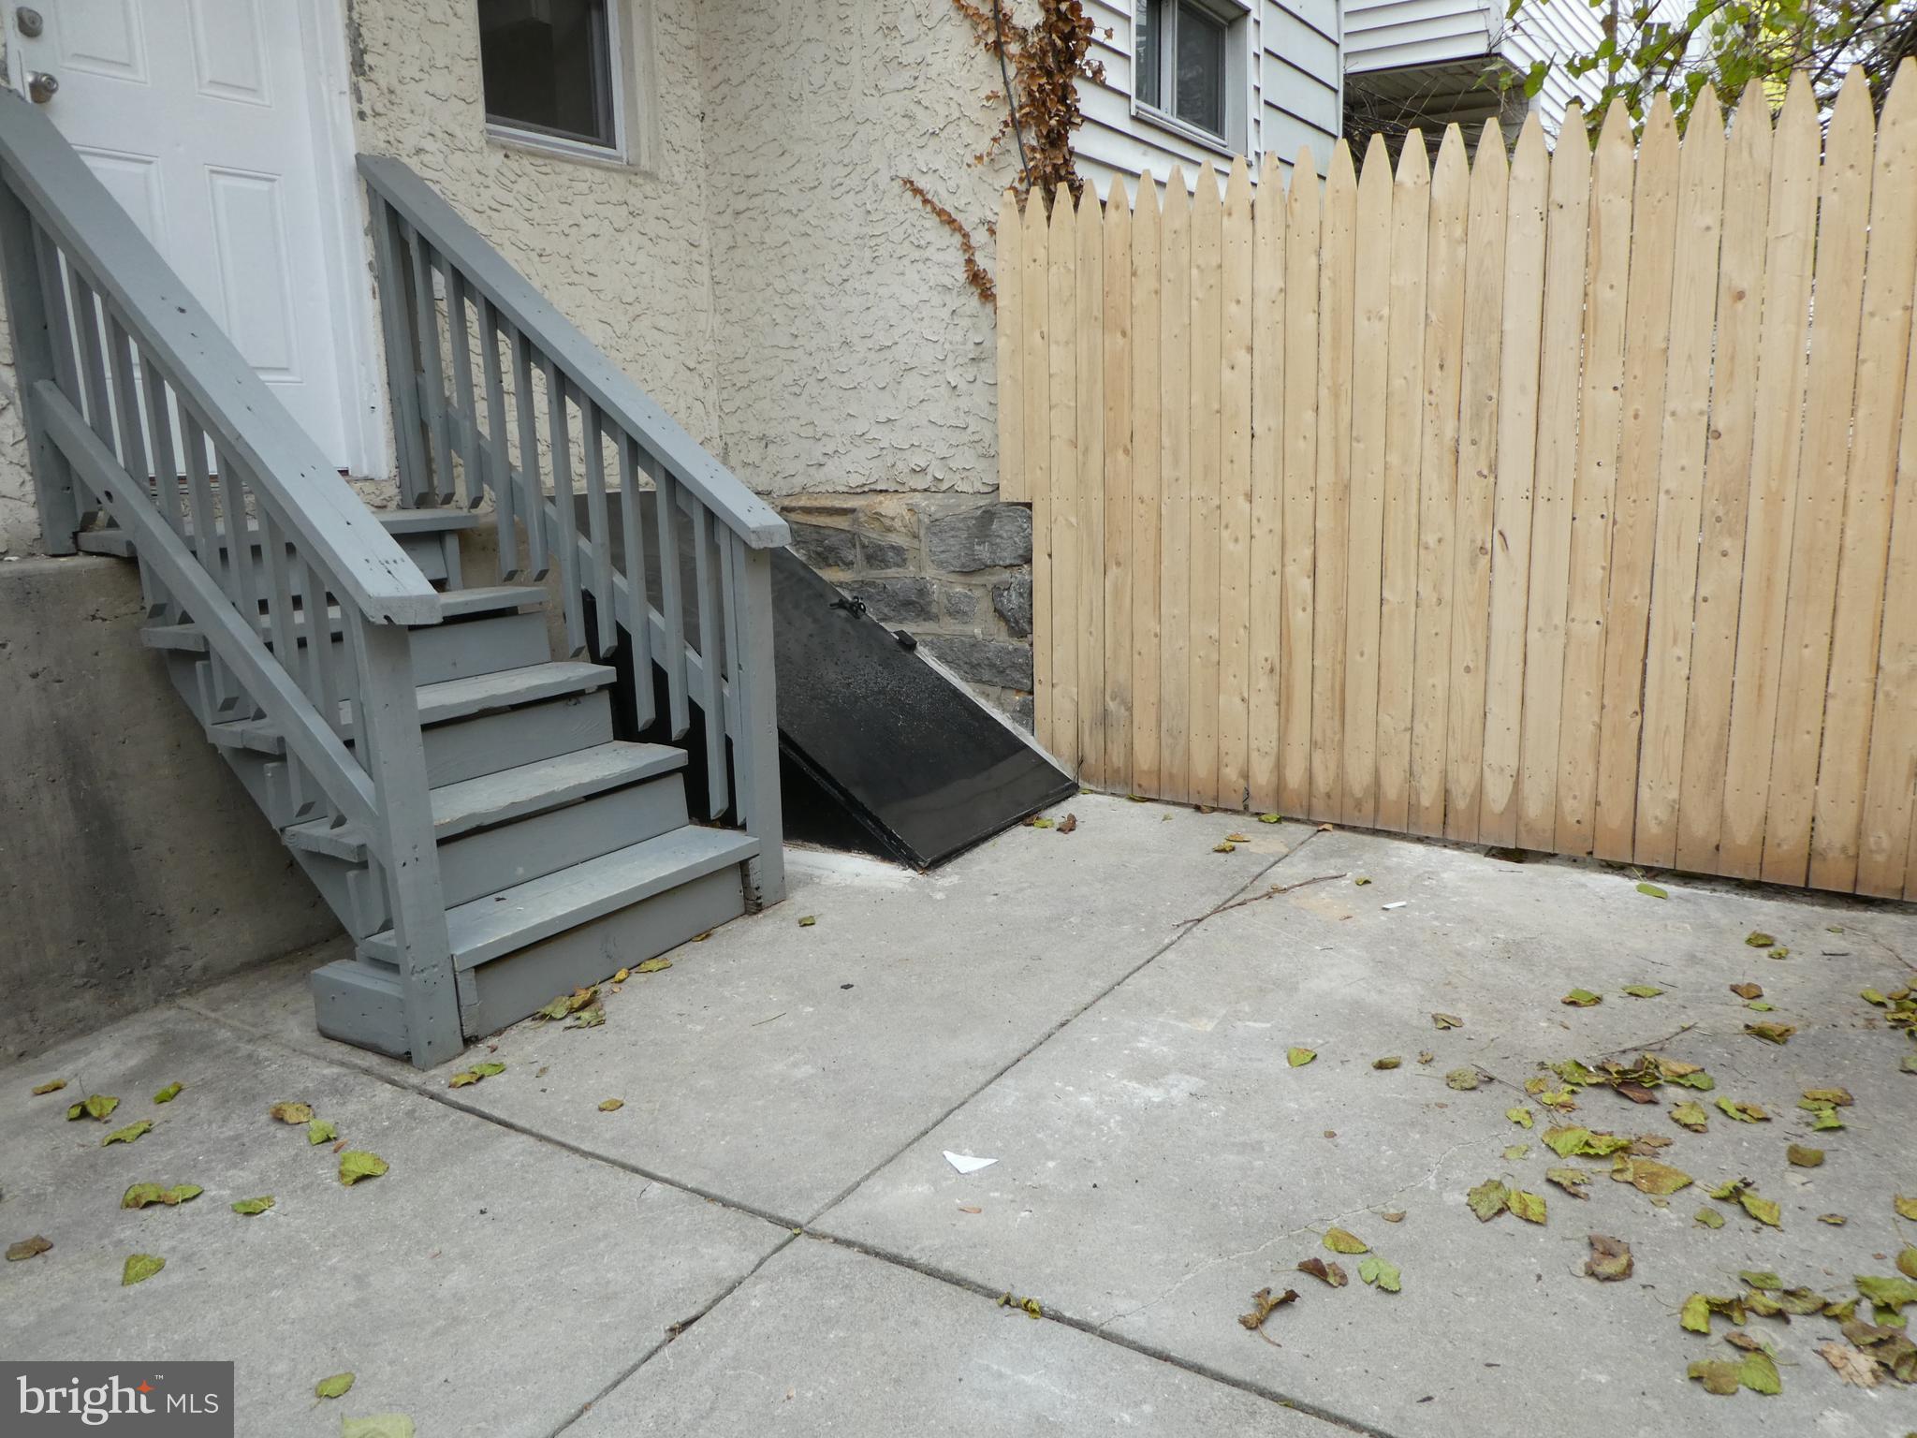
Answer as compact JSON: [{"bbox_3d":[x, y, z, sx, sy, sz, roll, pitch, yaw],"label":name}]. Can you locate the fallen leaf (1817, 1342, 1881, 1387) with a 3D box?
[{"bbox_3d":[0.993,0.714,1.470,0.048,0.016,0.060,-1,10,4],"label":"fallen leaf"}]

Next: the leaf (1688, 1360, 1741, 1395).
[{"bbox_3d":[0.833,0.721,1.458,0.062,0.014,0.044,0,10,6],"label":"leaf"}]

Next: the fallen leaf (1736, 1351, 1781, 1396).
[{"bbox_3d":[0.881,0.719,1.465,0.039,0.012,0.069,3,11,24],"label":"fallen leaf"}]

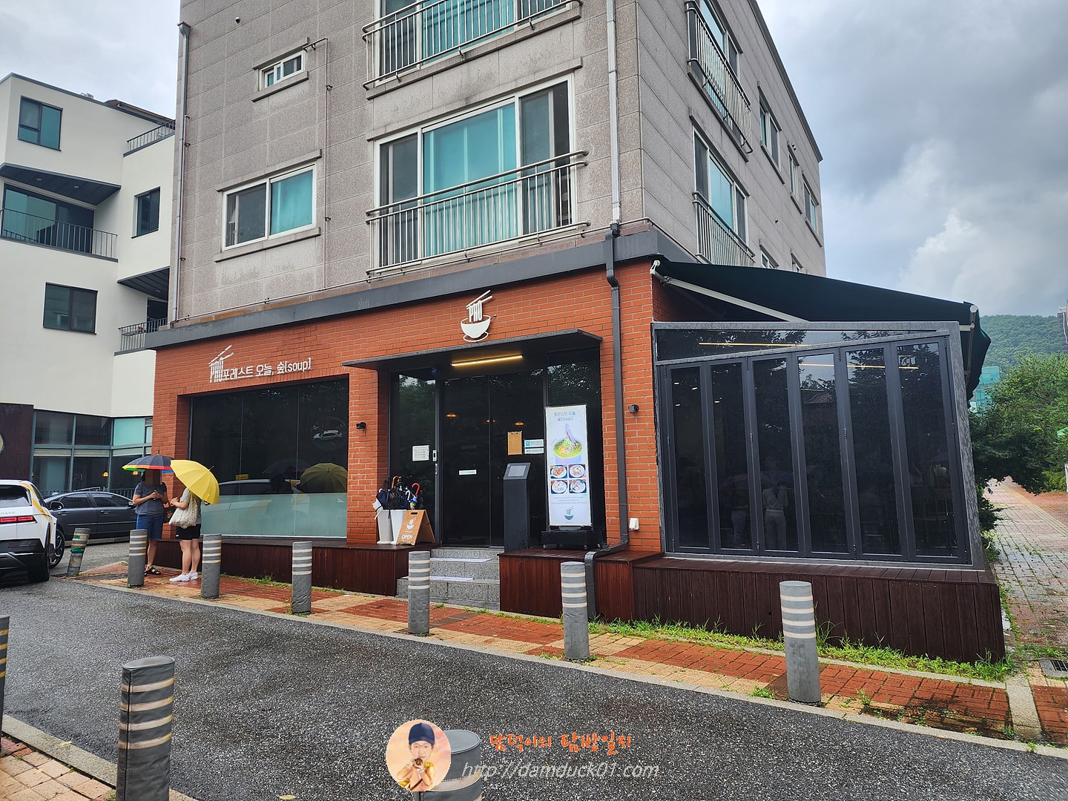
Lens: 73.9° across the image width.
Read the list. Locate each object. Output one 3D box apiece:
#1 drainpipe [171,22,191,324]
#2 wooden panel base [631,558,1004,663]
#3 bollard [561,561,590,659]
[{"bbox_3d":[-6.453,-4.188,12.899,0.165,5.630,0.150,-5,-8,30],"label":"drainpipe"},{"bbox_3d":[2.607,1.907,6.787,3.125,0.583,1.054,-5,-8,30],"label":"wooden panel base"},{"bbox_3d":[0.344,1.719,5.786,0.197,0.765,0.197,-5,-8,30],"label":"bollard"}]

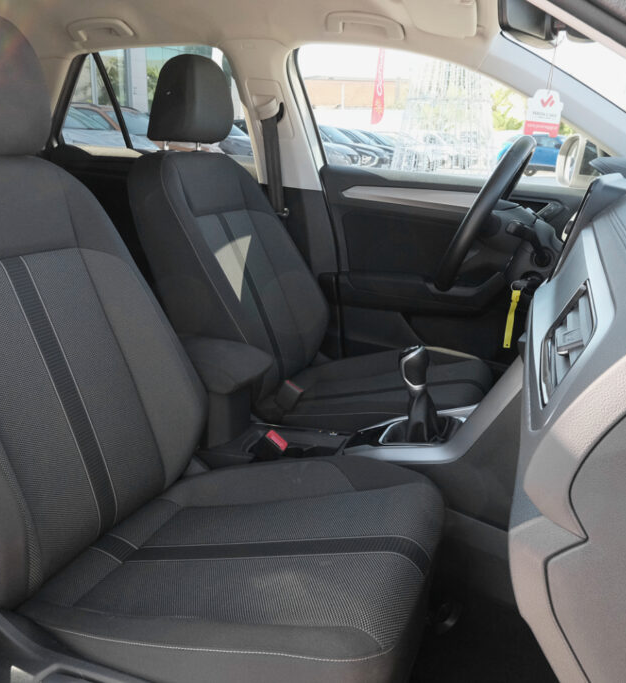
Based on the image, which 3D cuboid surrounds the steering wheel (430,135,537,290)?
[{"bbox_3d":[0.383,-0.268,1.437,0.090,0.370,0.370,29,23,7],"label":"steering wheel"}]

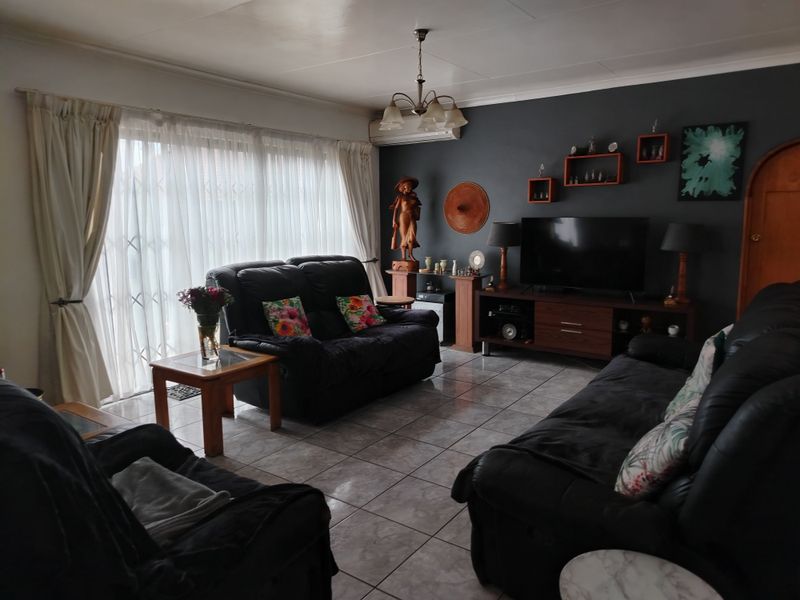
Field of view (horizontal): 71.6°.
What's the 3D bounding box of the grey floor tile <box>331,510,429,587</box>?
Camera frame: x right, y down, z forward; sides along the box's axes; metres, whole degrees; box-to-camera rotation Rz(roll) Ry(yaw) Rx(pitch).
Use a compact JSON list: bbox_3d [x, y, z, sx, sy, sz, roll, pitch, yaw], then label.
[{"bbox_3d":[-0.138,1.050,2.378,0.400,0.010,0.400,6,11,35],"label":"grey floor tile"}]

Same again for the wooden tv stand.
[{"bbox_3d":[1.630,0.276,4.991,1.849,0.639,0.454,6,11,35],"label":"wooden tv stand"}]

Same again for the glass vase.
[{"bbox_3d":[-1.206,0.229,3.498,0.145,0.288,0.145,6,11,35],"label":"glass vase"}]

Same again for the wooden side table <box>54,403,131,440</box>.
[{"bbox_3d":[-1.577,0.809,2.445,0.555,0.490,0.555,6,11,35],"label":"wooden side table"}]

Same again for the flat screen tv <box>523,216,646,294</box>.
[{"bbox_3d":[1.615,-0.404,4.986,1.114,0.661,0.080,6,11,35],"label":"flat screen tv"}]

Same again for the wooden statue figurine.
[{"bbox_3d":[0.062,-0.846,6.193,0.320,1.040,0.240,2,10,17],"label":"wooden statue figurine"}]

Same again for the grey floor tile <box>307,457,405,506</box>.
[{"bbox_3d":[-0.233,0.961,2.931,0.400,0.010,0.400,6,11,35],"label":"grey floor tile"}]

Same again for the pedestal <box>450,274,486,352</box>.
[{"bbox_3d":[0.700,0.127,5.626,0.278,0.734,0.266,6,11,35],"label":"pedestal"}]

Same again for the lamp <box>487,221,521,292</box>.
[{"bbox_3d":[1.036,-0.440,5.491,0.339,0.641,0.339,6,11,35],"label":"lamp"}]

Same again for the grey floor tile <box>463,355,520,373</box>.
[{"bbox_3d":[0.835,0.595,5.100,0.400,0.010,0.400,6,11,35],"label":"grey floor tile"}]

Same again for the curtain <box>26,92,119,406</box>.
[{"bbox_3d":[-2.224,-0.298,4.004,0.160,2.195,0.636,6,11,35],"label":"curtain"}]

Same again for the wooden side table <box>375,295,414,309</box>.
[{"bbox_3d":[-0.032,0.250,5.640,0.380,0.510,0.380,6,11,35],"label":"wooden side table"}]

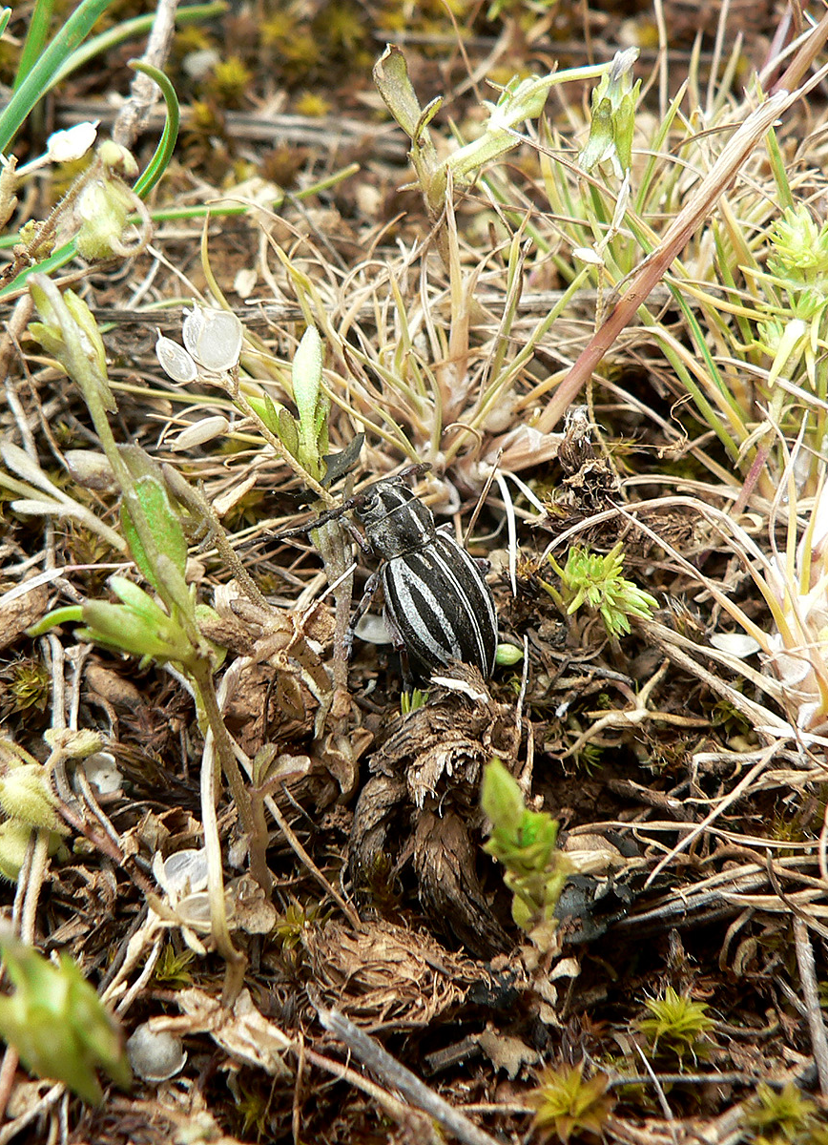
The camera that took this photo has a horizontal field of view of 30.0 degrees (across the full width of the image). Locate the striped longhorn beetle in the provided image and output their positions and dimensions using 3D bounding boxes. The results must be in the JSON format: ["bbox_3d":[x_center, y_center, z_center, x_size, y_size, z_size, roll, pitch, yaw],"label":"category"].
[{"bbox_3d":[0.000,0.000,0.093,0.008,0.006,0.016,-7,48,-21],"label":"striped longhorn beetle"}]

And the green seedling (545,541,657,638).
[{"bbox_3d":[0.011,0.001,0.092,0.007,0.005,0.005,0,42,0],"label":"green seedling"}]

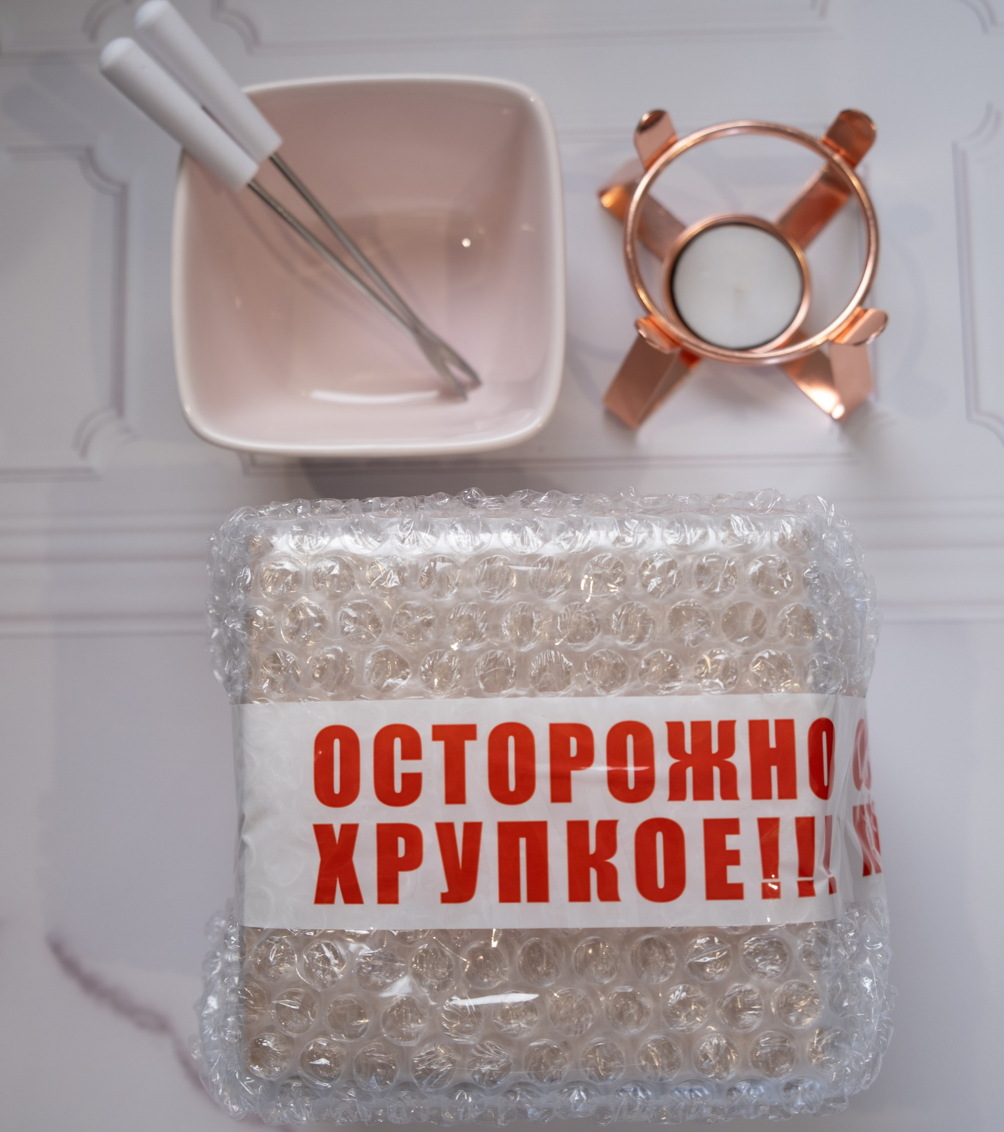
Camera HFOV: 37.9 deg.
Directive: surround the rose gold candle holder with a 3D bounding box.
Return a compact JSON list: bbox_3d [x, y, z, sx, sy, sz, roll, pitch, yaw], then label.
[{"bbox_3d":[0.067,-0.084,0.403,0.079,0.058,0.079,-1,83,3],"label":"rose gold candle holder"}]

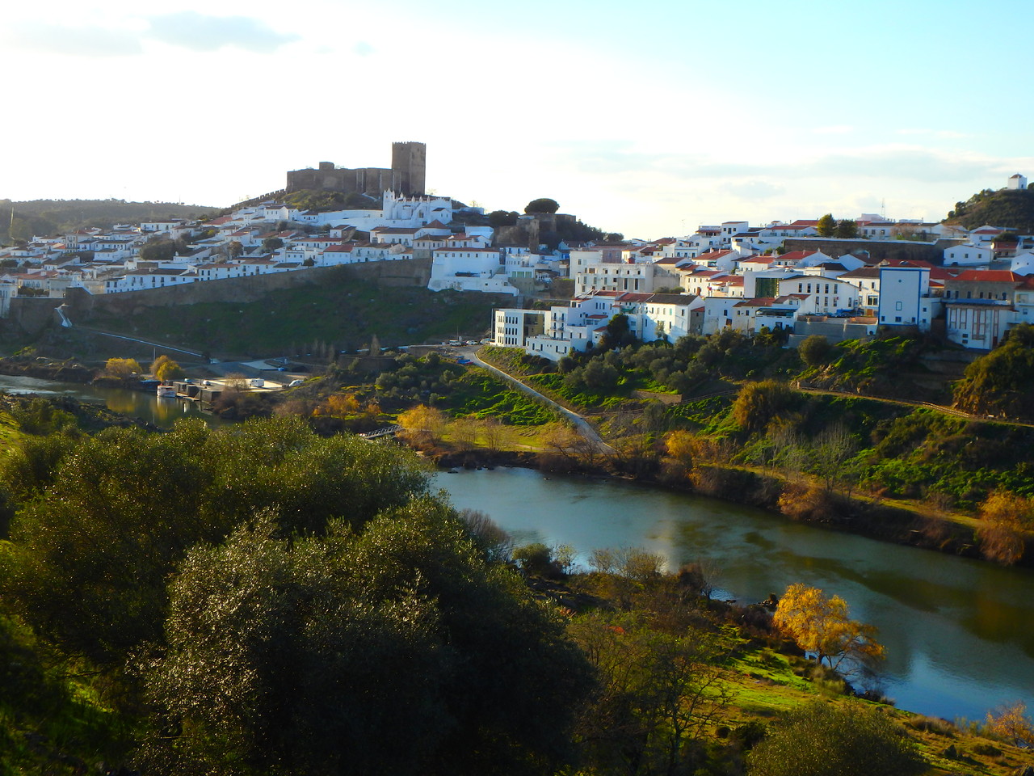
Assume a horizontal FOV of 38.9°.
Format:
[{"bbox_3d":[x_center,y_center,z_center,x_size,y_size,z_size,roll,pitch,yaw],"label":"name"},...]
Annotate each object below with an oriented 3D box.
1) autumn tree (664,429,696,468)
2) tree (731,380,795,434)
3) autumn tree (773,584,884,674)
[{"bbox_3d":[41.690,15.540,373.000,8.200,9.800,8.000,2,6,6],"label":"autumn tree"},{"bbox_3d":[63.190,4.880,376.000,16.000,12.800,13.000,2,6,10],"label":"tree"},{"bbox_3d":[43.620,33.660,205.000,14.800,12.000,13.500,2,6,12],"label":"autumn tree"}]

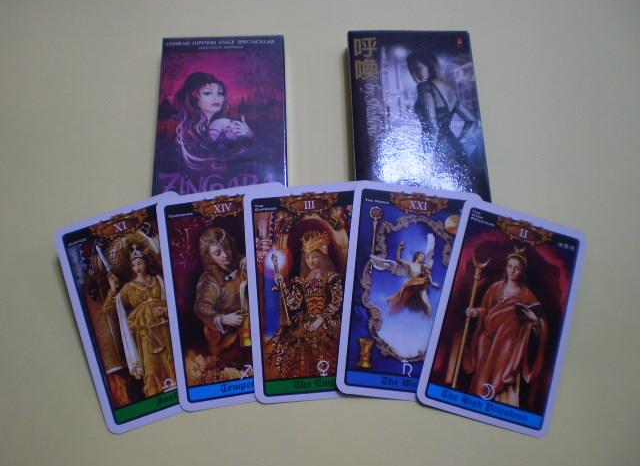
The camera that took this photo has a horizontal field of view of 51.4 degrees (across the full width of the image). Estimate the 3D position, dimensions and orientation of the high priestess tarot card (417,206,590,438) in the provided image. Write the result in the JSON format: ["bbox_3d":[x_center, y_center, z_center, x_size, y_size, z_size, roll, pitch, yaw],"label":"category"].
[{"bbox_3d":[0.102,0.045,0.370,0.073,0.001,0.119,16,78,2],"label":"high priestess tarot card"}]

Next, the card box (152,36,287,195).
[{"bbox_3d":[-0.058,-0.062,0.404,0.076,0.019,0.123,-1,68,-1],"label":"card box"}]

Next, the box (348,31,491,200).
[{"bbox_3d":[0.058,-0.068,0.409,0.077,0.018,0.123,-1,68,-1],"label":"box"}]

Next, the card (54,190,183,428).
[{"bbox_3d":[-0.097,0.042,0.366,0.073,0.001,0.119,-19,79,-5],"label":"card"}]

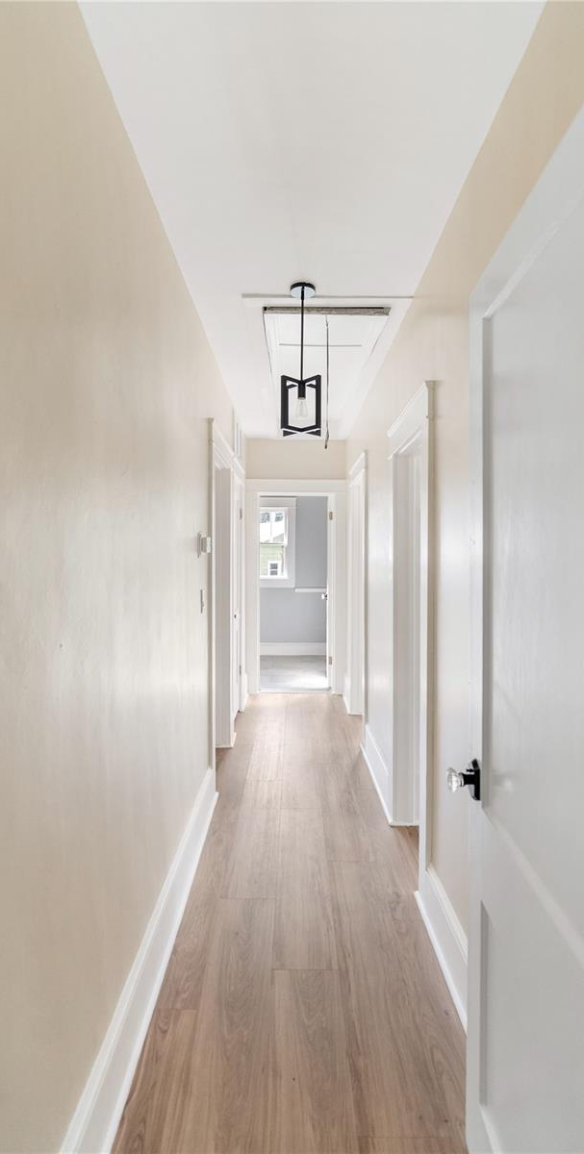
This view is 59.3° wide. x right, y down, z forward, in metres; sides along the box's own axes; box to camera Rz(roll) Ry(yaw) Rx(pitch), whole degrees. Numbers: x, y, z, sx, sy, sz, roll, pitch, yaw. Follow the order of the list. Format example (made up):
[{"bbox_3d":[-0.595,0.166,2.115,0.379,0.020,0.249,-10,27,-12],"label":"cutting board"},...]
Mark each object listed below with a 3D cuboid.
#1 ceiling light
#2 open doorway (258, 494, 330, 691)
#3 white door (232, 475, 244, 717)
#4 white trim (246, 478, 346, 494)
[{"bbox_3d":[0.043,-0.982,2.319,0.176,0.651,0.170,0,2,0],"label":"ceiling light"},{"bbox_3d":[0.019,0.179,5.331,0.755,2.042,0.130,0,2,0],"label":"open doorway"},{"bbox_3d":[-0.480,0.208,4.344,0.040,2.030,0.610,0,2,0],"label":"white door"},{"bbox_3d":[0.042,-0.926,5.215,1.040,0.156,0.030,0,2,0],"label":"white trim"}]

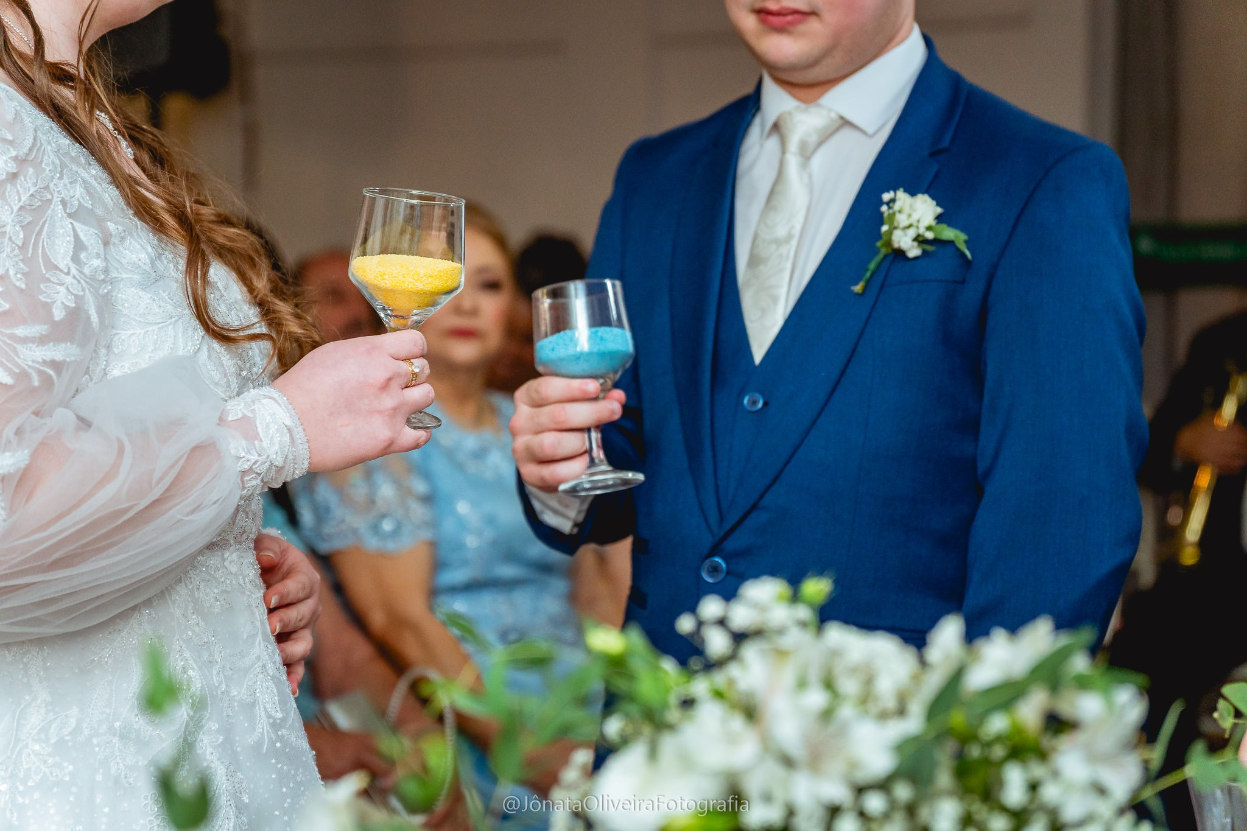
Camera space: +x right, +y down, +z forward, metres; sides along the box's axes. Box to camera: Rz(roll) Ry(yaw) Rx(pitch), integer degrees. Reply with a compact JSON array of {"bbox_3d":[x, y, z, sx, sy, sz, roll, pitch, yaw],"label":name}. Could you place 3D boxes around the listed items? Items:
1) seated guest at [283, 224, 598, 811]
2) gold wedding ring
[{"bbox_3d":[-0.182,0.359,4.901,0.500,1.260,0.750,-1,7,-10],"label":"seated guest"},{"bbox_3d":[-0.139,-0.027,2.339,0.005,0.021,0.022,-9,-20,-33],"label":"gold wedding ring"}]

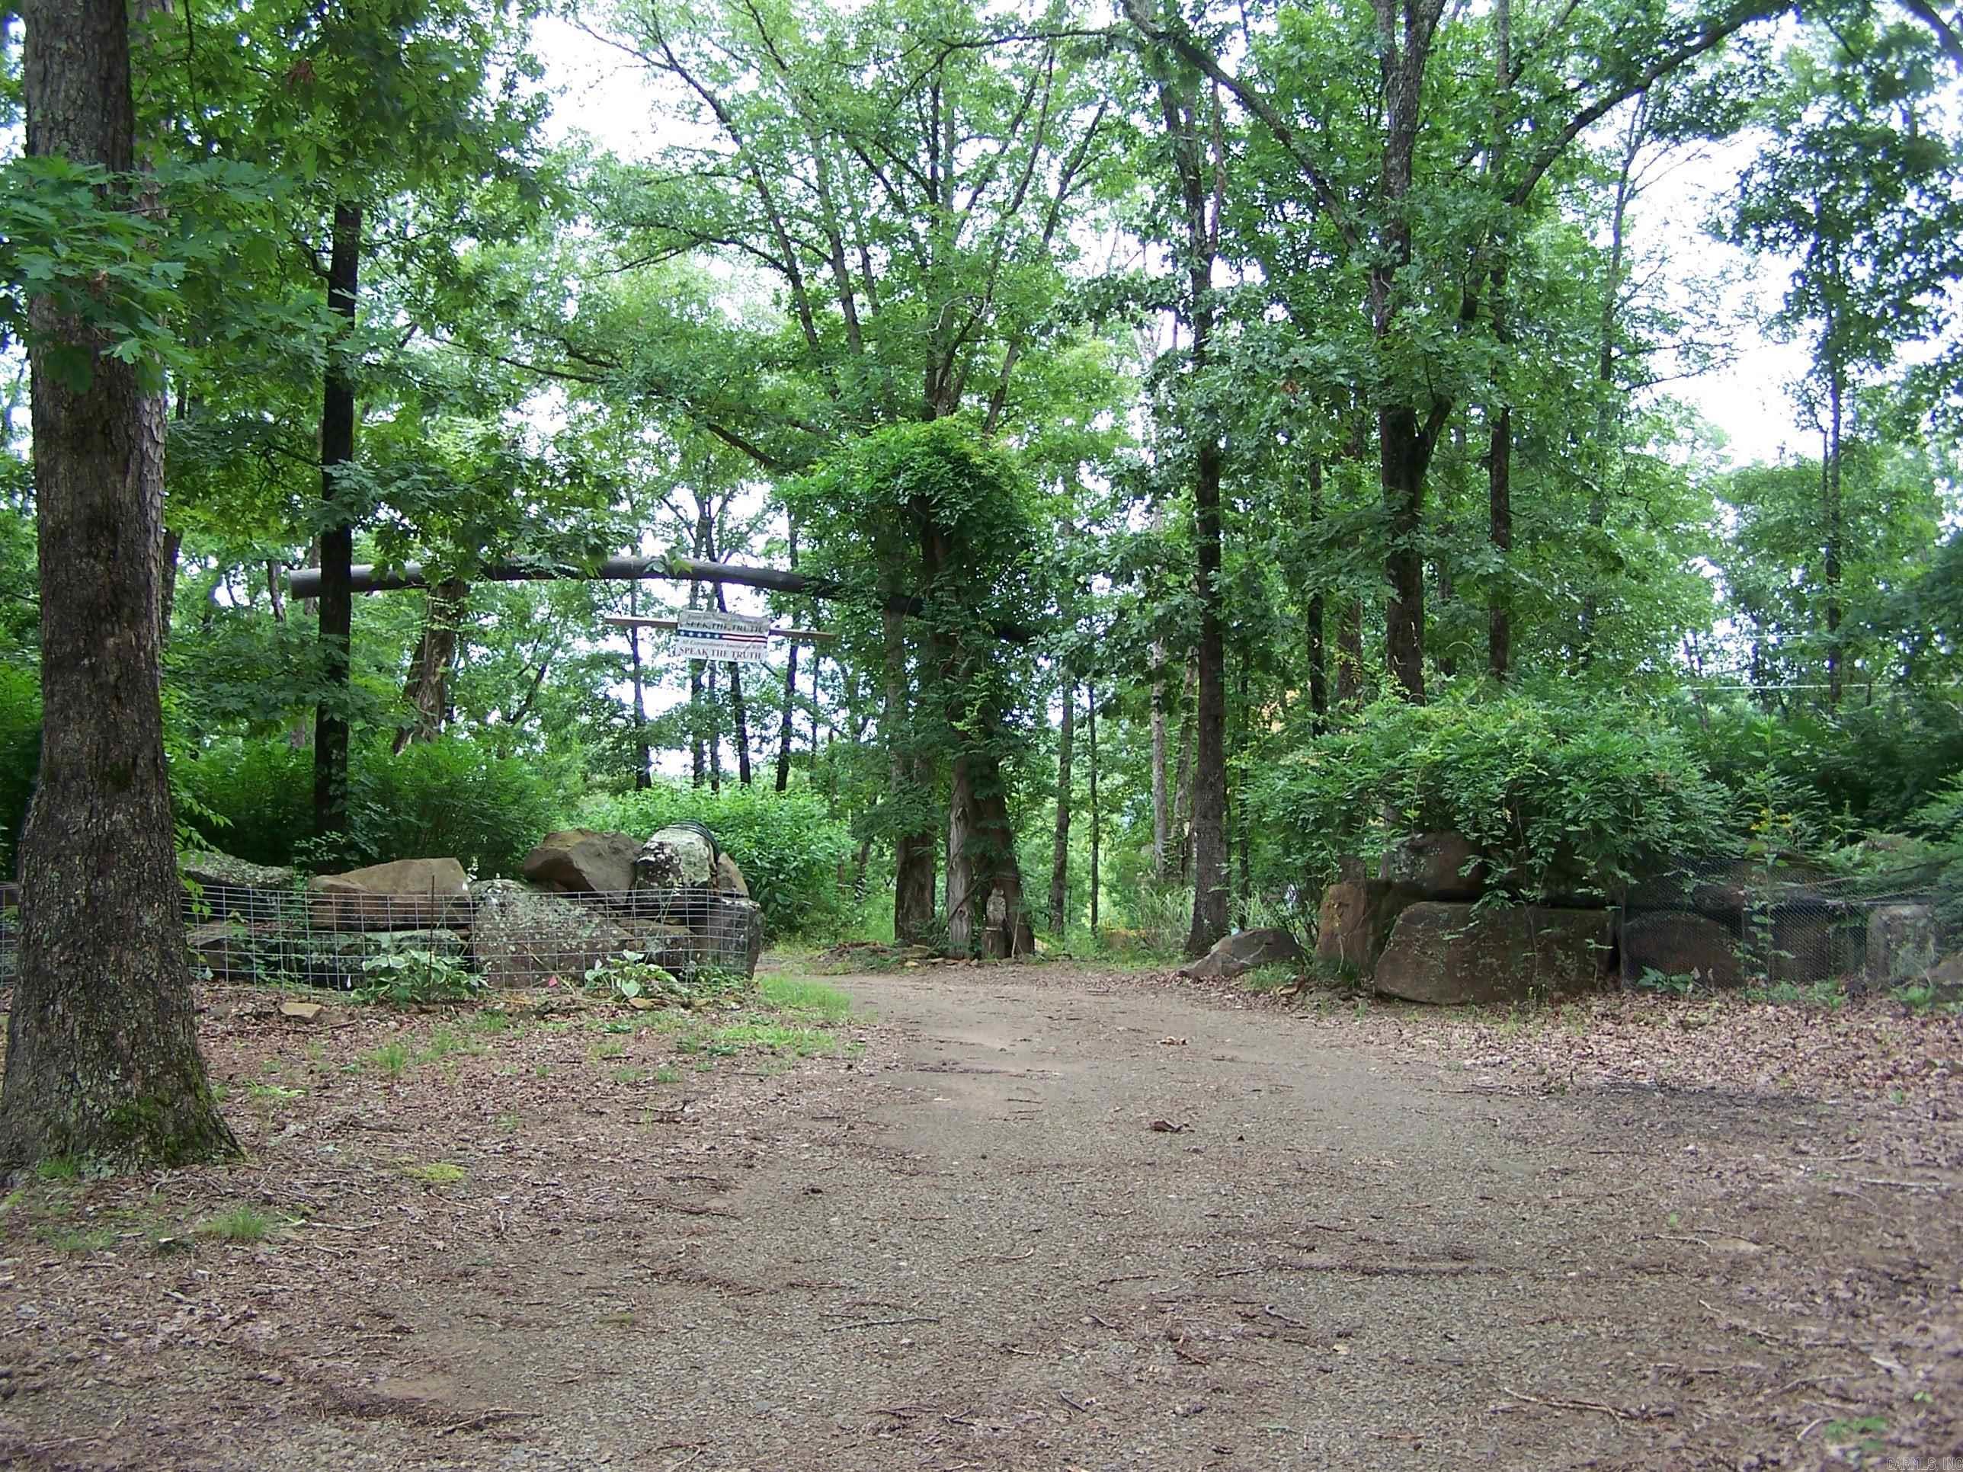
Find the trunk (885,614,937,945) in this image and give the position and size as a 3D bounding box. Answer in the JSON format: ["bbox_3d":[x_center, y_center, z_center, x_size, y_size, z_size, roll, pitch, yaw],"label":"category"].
[{"bbox_3d":[-0.662,0.384,20.000,0.460,3.117,0.400,0,-1,0],"label":"trunk"}]

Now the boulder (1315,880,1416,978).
[{"bbox_3d":[2.835,1.426,15.900,0.724,0.706,0.700,0,-1,0],"label":"boulder"}]

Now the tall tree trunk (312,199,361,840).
[{"bbox_3d":[-5.177,-1.736,17.300,0.374,5.159,0.300,0,-1,0],"label":"tall tree trunk"}]

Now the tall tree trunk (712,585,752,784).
[{"bbox_3d":[-3.585,-0.739,31.000,0.250,2.868,0.240,-9,-1,0],"label":"tall tree trunk"}]

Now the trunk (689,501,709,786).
[{"bbox_3d":[-4.059,-1.335,31.000,0.272,4.104,0.260,0,-1,0],"label":"trunk"}]

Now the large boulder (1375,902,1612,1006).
[{"bbox_3d":[3.589,1.526,15.100,1.616,0.691,0.950,0,-1,-7],"label":"large boulder"}]

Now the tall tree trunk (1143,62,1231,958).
[{"bbox_3d":[1.745,-1.915,18.300,0.705,7.619,0.500,0,-1,0],"label":"tall tree trunk"}]

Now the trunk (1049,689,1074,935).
[{"bbox_3d":[0.814,0.759,22.000,0.253,2.568,0.220,0,-1,0],"label":"trunk"}]

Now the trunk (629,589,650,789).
[{"bbox_3d":[-4.761,-0.673,30.000,0.304,2.818,0.250,0,-1,0],"label":"trunk"}]

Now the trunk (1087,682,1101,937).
[{"bbox_3d":[1.185,0.769,22.500,0.137,2.674,0.130,0,-1,0],"label":"trunk"}]

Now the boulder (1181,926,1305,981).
[{"bbox_3d":[2.014,1.684,16.600,0.917,0.408,0.650,0,-1,0],"label":"boulder"}]

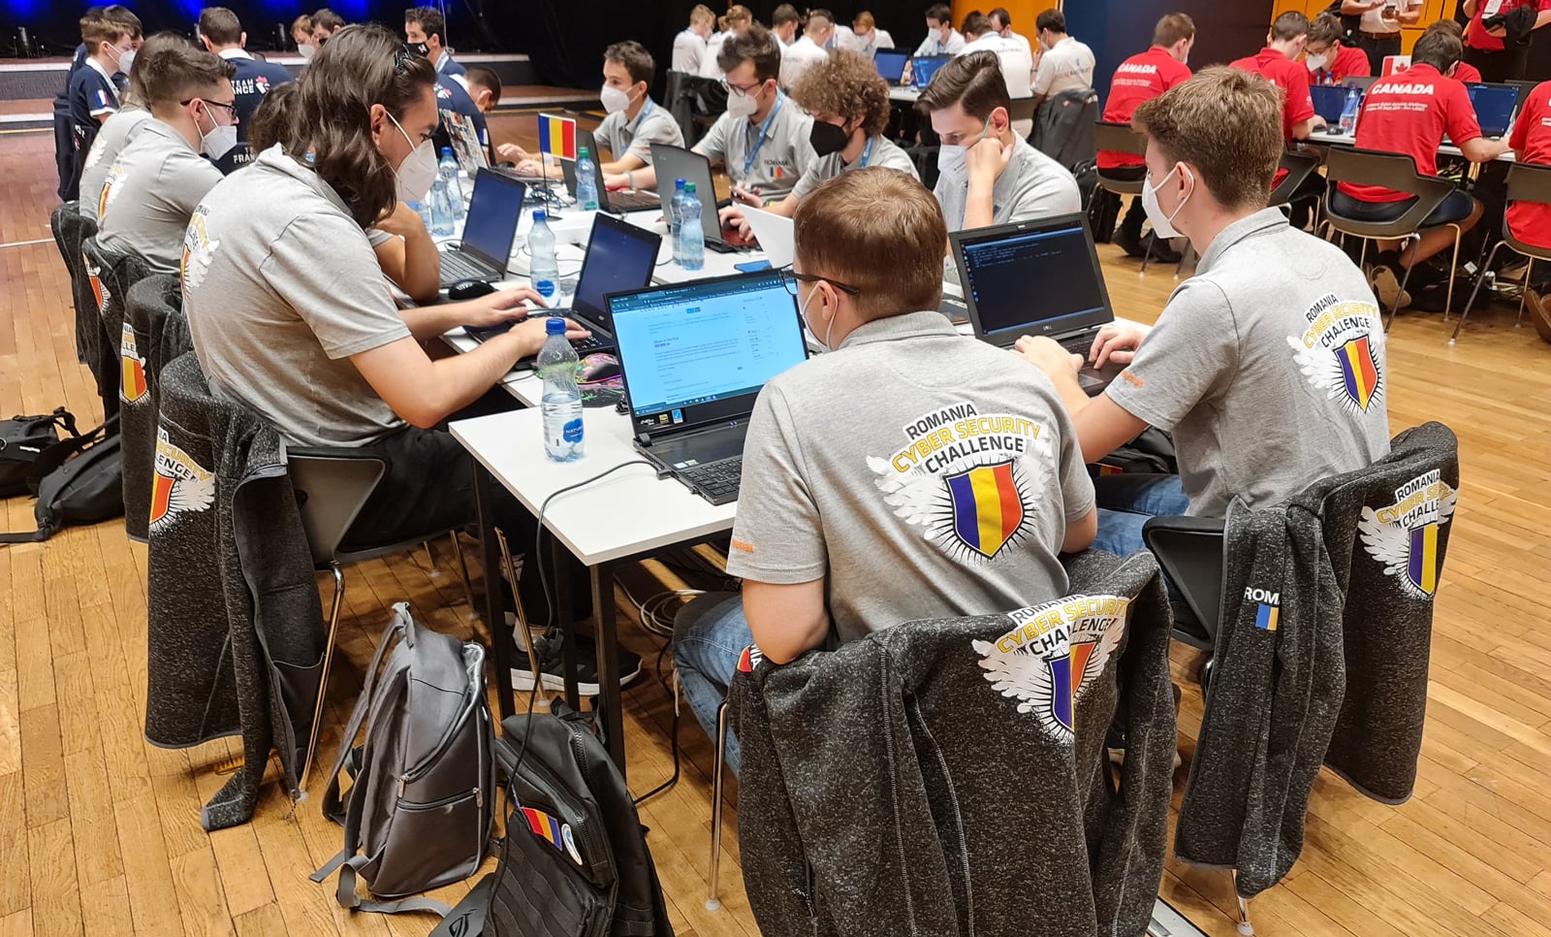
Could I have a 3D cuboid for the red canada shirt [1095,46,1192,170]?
[{"bbox_3d":[2.006,-1.870,5.871,0.420,0.630,0.500,-18,29,-34],"label":"red canada shirt"}]

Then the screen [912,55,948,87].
[{"bbox_3d":[1.353,-3.153,9.000,0.365,0.235,0.320,-12,25,-27],"label":"screen"}]

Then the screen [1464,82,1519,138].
[{"bbox_3d":[3.324,-1.721,5.393,0.330,0.236,0.350,-15,27,-30],"label":"screen"}]

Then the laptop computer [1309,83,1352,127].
[{"bbox_3d":[3.237,-2.121,6.547,0.020,0.208,0.335,8,13,-39],"label":"laptop computer"}]

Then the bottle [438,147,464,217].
[{"bbox_3d":[-1.064,-0.938,3.680,0.066,0.221,0.066,-1,23,0],"label":"bottle"}]

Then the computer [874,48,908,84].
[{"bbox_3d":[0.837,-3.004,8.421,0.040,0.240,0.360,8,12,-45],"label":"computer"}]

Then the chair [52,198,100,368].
[{"bbox_3d":[-2.033,-0.498,3.844,0.540,0.770,0.520,-15,27,-29],"label":"chair"}]

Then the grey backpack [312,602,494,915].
[{"bbox_3d":[-0.644,0.480,2.016,0.250,0.450,0.290,5,20,-24],"label":"grey backpack"}]

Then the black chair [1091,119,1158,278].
[{"bbox_3d":[2.097,-1.552,6.362,0.540,0.790,0.540,-14,26,-29],"label":"black chair"}]

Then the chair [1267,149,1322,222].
[{"bbox_3d":[2.564,-1.403,5.997,0.540,0.790,0.540,-18,28,-37],"label":"chair"}]

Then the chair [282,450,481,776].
[{"bbox_3d":[-0.841,0.148,2.315,0.540,0.770,0.520,-16,28,-31],"label":"chair"}]

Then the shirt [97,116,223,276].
[{"bbox_3d":[-1.698,-0.718,3.187,0.400,0.580,0.500,-17,28,-33],"label":"shirt"}]

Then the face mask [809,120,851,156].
[{"bbox_3d":[0.149,-0.874,2.970,0.090,0.110,0.130,-33,35,-19],"label":"face mask"}]

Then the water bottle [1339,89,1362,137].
[{"bbox_3d":[2.841,-1.772,5.520,0.073,0.240,0.073,-15,27,-30],"label":"water bottle"}]

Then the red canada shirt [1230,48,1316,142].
[{"bbox_3d":[2.417,-1.726,5.500,0.420,0.620,0.500,-17,28,-33],"label":"red canada shirt"}]

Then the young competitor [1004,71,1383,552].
[{"bbox_3d":[0.743,-0.029,2.046,0.520,1.320,0.760,-17,28,-33],"label":"young competitor"}]

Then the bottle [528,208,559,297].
[{"bbox_3d":[-0.549,-0.497,2.653,0.066,0.221,0.066,-1,23,0],"label":"bottle"}]

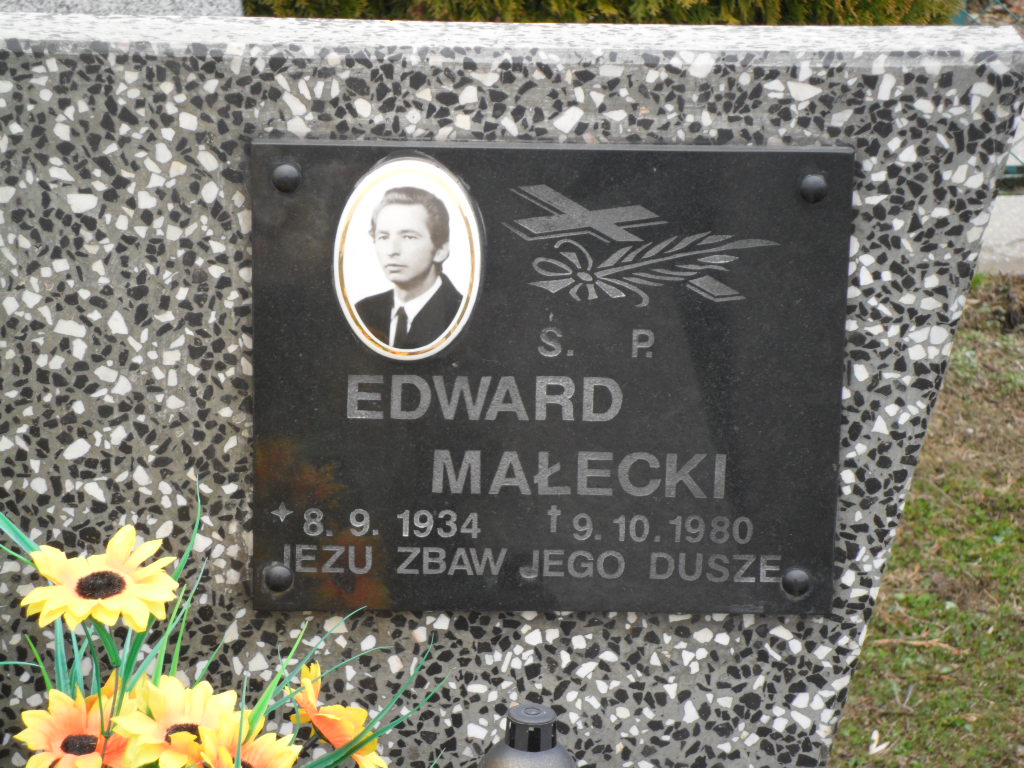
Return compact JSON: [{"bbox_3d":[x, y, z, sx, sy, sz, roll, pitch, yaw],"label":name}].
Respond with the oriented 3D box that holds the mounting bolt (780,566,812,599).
[{"bbox_3d":[0.212,0.149,2.381,0.021,0.021,0.010,1,15,-2],"label":"mounting bolt"}]

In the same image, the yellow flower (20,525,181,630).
[{"bbox_3d":[-0.285,0.135,2.209,0.108,0.040,0.108,-8,35,0],"label":"yellow flower"}]

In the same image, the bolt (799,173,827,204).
[{"bbox_3d":[0.217,-0.141,2.303,0.021,0.021,0.010,1,15,-2],"label":"bolt"}]

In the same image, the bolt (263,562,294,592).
[{"bbox_3d":[-0.173,0.144,2.366,0.021,0.021,0.010,1,15,-2],"label":"bolt"}]

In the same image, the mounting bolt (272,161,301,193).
[{"bbox_3d":[-0.162,-0.147,2.288,0.021,0.021,0.010,1,15,-2],"label":"mounting bolt"}]

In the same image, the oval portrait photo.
[{"bbox_3d":[-0.075,-0.091,2.307,0.108,0.152,0.008,1,15,-2],"label":"oval portrait photo"}]

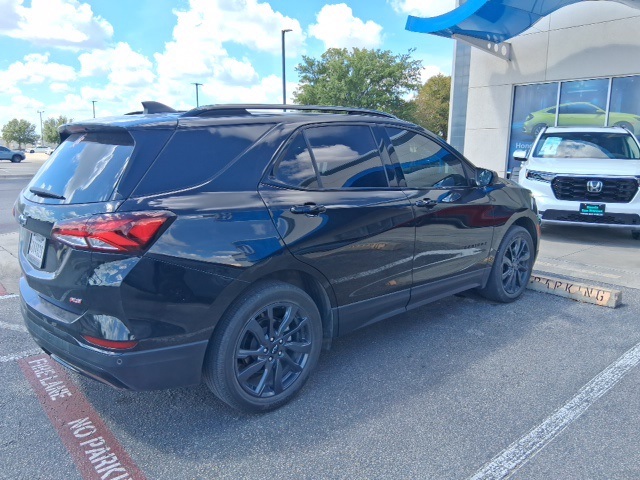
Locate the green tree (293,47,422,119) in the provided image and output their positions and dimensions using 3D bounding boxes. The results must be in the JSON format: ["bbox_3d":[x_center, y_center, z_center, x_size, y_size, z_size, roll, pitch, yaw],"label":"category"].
[{"bbox_3d":[2.376,-8.400,30.875,8.236,7.493,7.825,1,11,4],"label":"green tree"}]

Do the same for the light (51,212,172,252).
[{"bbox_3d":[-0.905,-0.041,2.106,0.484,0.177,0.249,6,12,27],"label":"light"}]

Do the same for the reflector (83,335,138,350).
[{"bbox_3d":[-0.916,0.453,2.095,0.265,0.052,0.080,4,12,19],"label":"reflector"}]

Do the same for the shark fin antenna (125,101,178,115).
[{"bbox_3d":[-0.947,-0.777,2.850,0.230,0.075,0.070,-10,15,-41],"label":"shark fin antenna"}]

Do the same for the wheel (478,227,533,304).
[{"bbox_3d":[1.707,0.213,4.417,0.715,0.715,0.235,-10,15,-41],"label":"wheel"}]

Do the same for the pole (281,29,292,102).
[{"bbox_3d":[-1.896,-8.332,28.879,0.650,8.095,0.250,-1,11,-4],"label":"pole"}]

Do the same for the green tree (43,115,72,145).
[{"bbox_3d":[-37.389,-15.098,69.110,4.184,5.731,3.975,-6,12,-27],"label":"green tree"}]

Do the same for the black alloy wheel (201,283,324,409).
[{"bbox_3d":[-0.309,0.557,2.617,0.715,0.715,0.235,-10,15,-41],"label":"black alloy wheel"}]

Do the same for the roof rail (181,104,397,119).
[{"bbox_3d":[-0.072,-0.755,2.873,1.650,0.090,0.065,-11,16,-41],"label":"roof rail"}]

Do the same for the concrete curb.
[{"bbox_3d":[2.080,0.406,4.960,0.180,0.130,1.770,-10,15,-41],"label":"concrete curb"}]

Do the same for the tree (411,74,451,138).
[{"bbox_3d":[8.415,-8.631,35.027,4.506,6.398,4.280,3,11,13],"label":"tree"}]

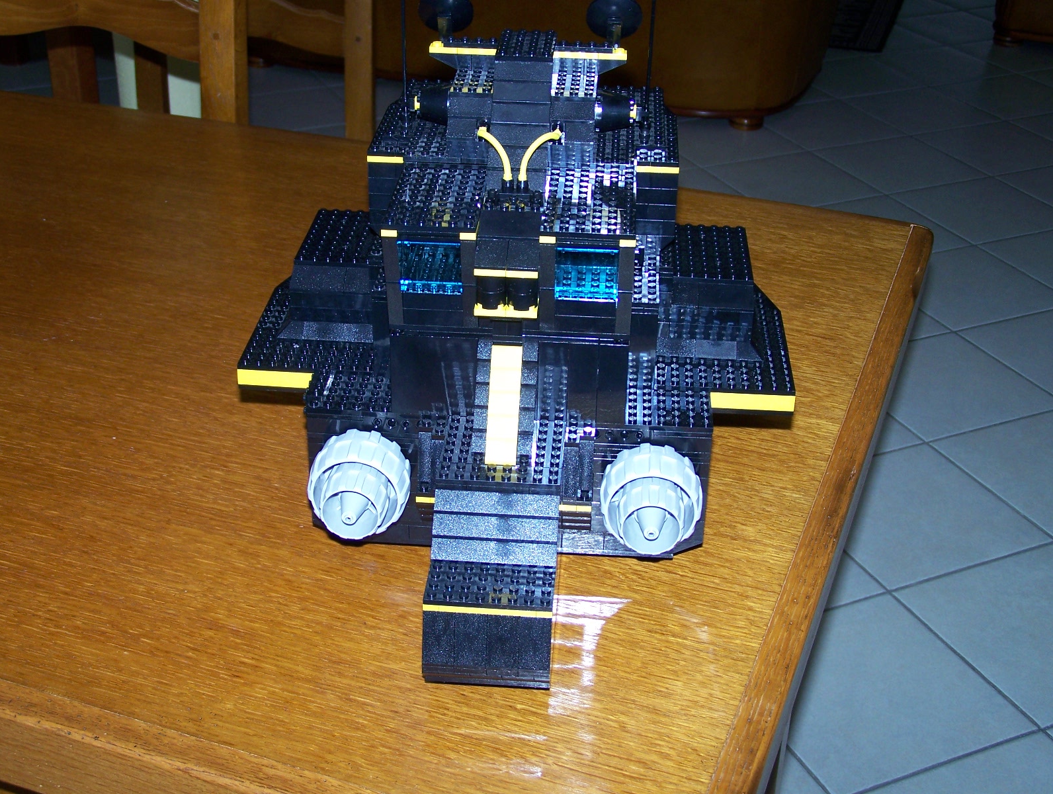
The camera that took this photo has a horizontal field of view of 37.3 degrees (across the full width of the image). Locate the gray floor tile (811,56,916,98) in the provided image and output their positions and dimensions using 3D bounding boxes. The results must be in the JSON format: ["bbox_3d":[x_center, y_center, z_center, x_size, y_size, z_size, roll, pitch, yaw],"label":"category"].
[{"bbox_3d":[0.874,-0.859,4.192,0.300,0.010,0.300,-12,32,-22],"label":"gray floor tile"}]

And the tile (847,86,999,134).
[{"bbox_3d":[1.021,-0.739,4.041,0.307,0.010,0.307,-12,31,-23],"label":"tile"}]

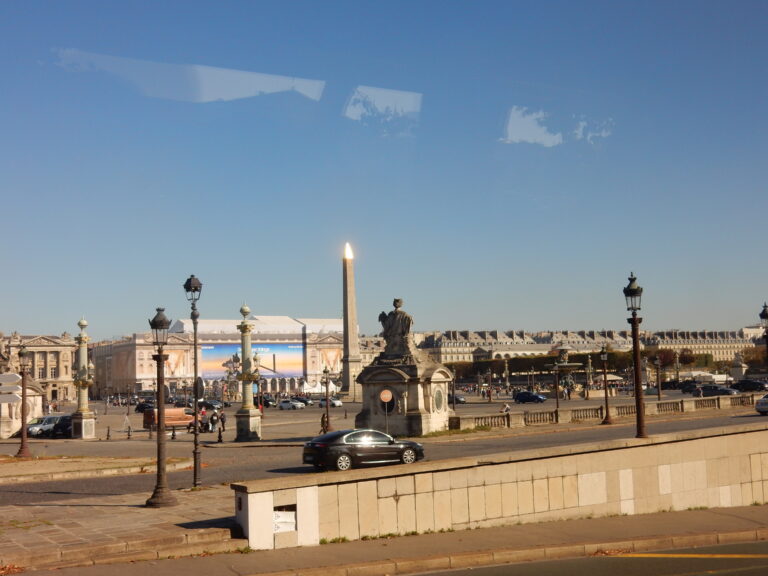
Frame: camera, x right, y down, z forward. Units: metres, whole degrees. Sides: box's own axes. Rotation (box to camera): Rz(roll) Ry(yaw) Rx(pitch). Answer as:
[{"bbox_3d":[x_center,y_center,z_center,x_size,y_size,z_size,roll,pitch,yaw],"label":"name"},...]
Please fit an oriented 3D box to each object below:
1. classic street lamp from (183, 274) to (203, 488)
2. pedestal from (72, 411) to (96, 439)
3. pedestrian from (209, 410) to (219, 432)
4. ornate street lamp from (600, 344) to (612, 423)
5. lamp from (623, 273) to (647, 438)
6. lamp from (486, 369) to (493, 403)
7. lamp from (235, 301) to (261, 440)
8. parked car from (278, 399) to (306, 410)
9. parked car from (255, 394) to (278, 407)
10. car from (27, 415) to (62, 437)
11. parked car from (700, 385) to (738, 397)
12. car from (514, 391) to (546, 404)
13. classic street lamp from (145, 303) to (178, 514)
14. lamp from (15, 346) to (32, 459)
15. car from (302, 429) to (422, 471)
[{"bbox_3d":[-6.335,3.103,32.065,0.630,7.097,0.630,-2,-6,0],"label":"classic street lamp"},{"bbox_3d":[-22.687,10.362,72.161,1.350,2.023,1.350,-6,-7,35],"label":"pedestal"},{"bbox_3d":[-12.652,9.936,71.000,0.600,1.680,0.420,-2,-6,6],"label":"pedestrian"},{"bbox_3d":[15.312,6.656,65.800,0.780,5.500,0.780,-2,-6,0],"label":"ornate street lamp"},{"bbox_3d":[7.897,2.108,29.800,0.630,5.200,0.630,-2,-6,0],"label":"lamp"},{"bbox_3d":[17.333,15.943,156.000,0.780,5.500,0.780,-2,-6,0],"label":"lamp"},{"bbox_3d":[-8.370,5.212,58.500,1.250,8.300,1.250,-6,-7,38],"label":"lamp"},{"bbox_3d":[-12.971,16.538,135.074,1.770,1.500,4.100,4,-8,-45],"label":"parked car"},{"bbox_3d":[-17.936,16.790,142.000,4.500,1.700,1.850,-8,-8,44],"label":"parked car"},{"bbox_3d":[-28.000,11.509,79.854,1.800,1.650,4.300,-7,-7,40],"label":"car"},{"bbox_3d":[39.994,12.548,114.176,4.650,1.470,1.820,-3,-6,8],"label":"parked car"},{"bbox_3d":[18.784,14.081,122.139,4.050,1.530,1.770,-5,-6,25],"label":"car"},{"bbox_3d":[-6.064,3.257,26.000,0.840,5.450,0.840,-2,-6,0],"label":"classic street lamp"},{"bbox_3d":[-17.358,5.521,46.000,0.820,5.400,0.820,-2,-6,0],"label":"lamp"},{"bbox_3d":[-0.774,6.125,36.000,4.800,1.460,1.840,1,-7,-29],"label":"car"}]

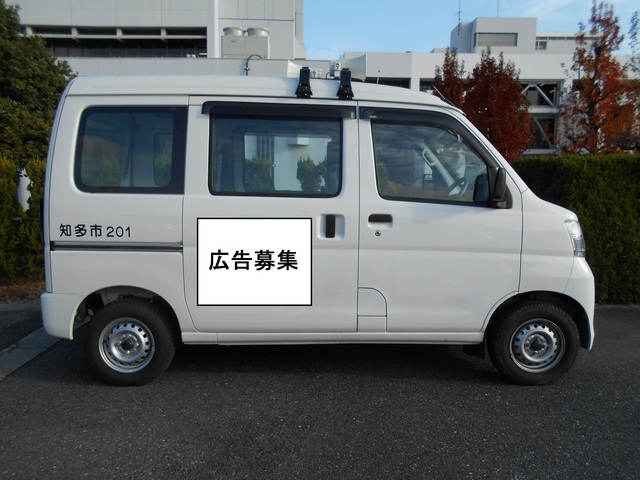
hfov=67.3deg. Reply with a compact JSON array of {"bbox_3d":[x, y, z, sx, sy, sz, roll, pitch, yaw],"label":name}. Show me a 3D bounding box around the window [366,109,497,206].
[{"bbox_3d":[0.658,-0.484,2.831,0.761,0.589,0.050,0,-1,-1],"label":"window"}]

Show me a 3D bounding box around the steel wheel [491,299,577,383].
[{"bbox_3d":[1.310,0.627,2.954,0.530,0.530,0.150,0,4,-1],"label":"steel wheel"}]

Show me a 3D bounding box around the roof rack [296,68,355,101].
[{"bbox_3d":[0.014,-0.957,3.428,0.349,0.195,1.320,0,4,-1],"label":"roof rack"}]

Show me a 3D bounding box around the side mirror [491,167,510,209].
[{"bbox_3d":[1.029,-0.299,2.740,0.100,0.235,0.200,2,4,15],"label":"side mirror"}]

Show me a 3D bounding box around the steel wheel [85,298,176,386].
[{"bbox_3d":[-1.139,0.613,2.904,0.530,0.530,0.150,0,4,-1],"label":"steel wheel"}]

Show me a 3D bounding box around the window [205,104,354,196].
[{"bbox_3d":[-0.236,-0.522,2.814,0.850,0.551,0.050,0,-1,-1],"label":"window"}]

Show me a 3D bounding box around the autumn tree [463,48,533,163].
[{"bbox_3d":[4.299,-2.210,11.868,1.747,4.905,1.747,0,4,0],"label":"autumn tree"}]

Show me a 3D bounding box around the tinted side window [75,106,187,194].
[{"bbox_3d":[-1.095,-0.520,2.796,0.650,0.515,0.050,0,-1,-1],"label":"tinted side window"}]

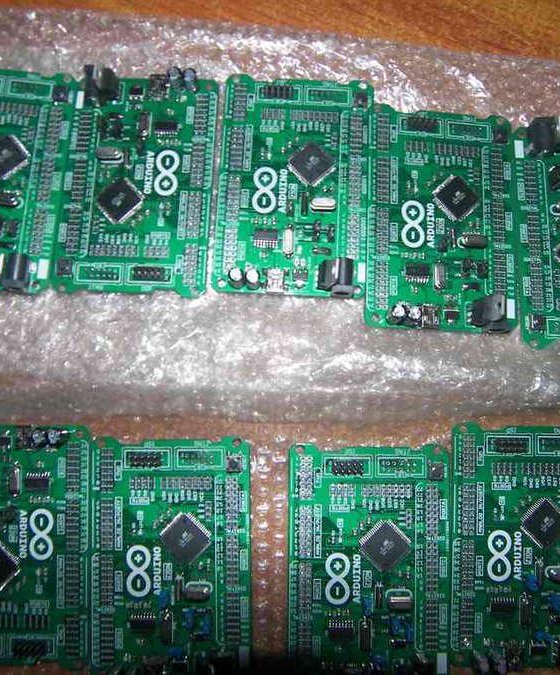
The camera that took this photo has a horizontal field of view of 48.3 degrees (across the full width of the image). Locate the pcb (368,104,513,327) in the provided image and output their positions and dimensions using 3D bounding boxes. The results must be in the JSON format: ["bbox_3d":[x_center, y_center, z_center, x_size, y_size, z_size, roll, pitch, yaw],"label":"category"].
[{"bbox_3d":[0.069,-0.052,0.259,0.063,0.013,0.099,3,80,-5],"label":"pcb"}]

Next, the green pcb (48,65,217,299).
[{"bbox_3d":[-0.061,-0.066,0.260,0.063,0.013,0.099,2,79,3],"label":"green pcb"}]

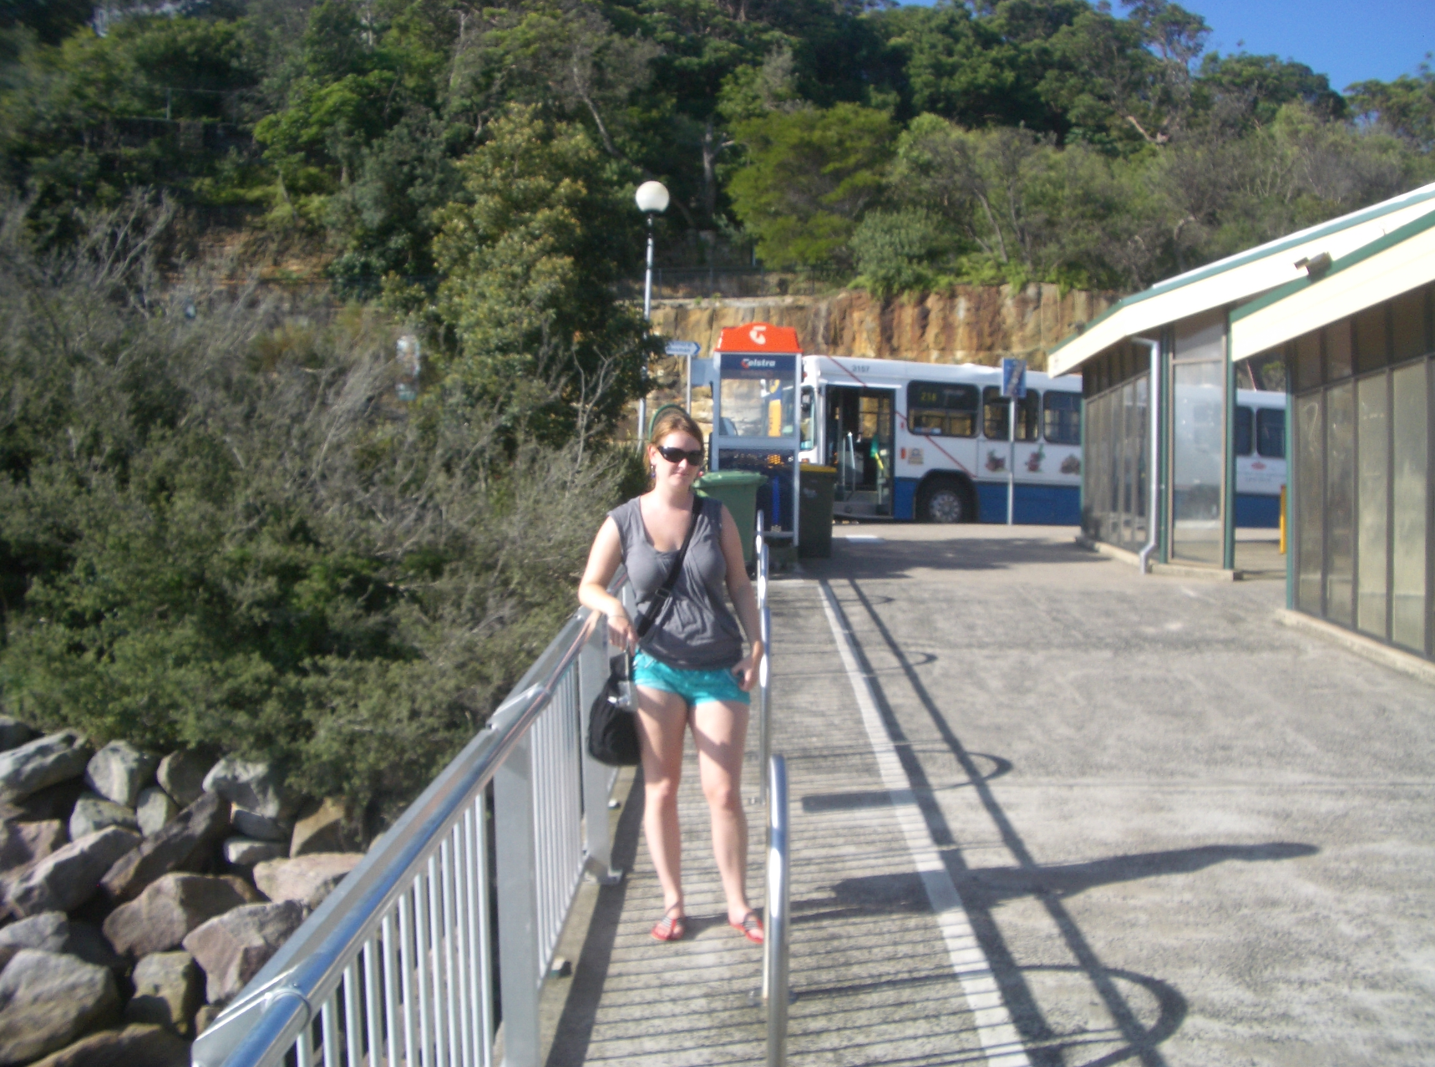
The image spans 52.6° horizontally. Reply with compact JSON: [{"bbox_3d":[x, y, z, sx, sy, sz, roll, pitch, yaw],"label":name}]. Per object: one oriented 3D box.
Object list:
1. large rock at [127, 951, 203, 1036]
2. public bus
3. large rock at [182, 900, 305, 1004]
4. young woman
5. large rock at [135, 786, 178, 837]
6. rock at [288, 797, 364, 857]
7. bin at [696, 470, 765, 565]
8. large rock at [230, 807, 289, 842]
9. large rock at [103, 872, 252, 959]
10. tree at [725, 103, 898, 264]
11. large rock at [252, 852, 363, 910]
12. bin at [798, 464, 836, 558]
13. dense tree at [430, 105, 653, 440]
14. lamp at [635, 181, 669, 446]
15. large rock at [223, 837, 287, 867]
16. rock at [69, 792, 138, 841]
[{"bbox_3d":[-3.432,2.855,9.000,0.460,0.480,0.450,-1,5,-14],"label":"large rock"},{"bbox_3d":[6.851,-1.548,28.638,12.000,3.050,2.500,1,4,-19],"label":"public bus"},{"bbox_3d":[-2.933,2.626,9.050,0.820,0.560,0.680,1,2,-11],"label":"large rock"},{"bbox_3d":[-0.160,0.442,4.651,0.580,1.690,0.400,0,4,-5],"label":"young woman"},{"bbox_3d":[-4.177,2.074,10.800,0.330,0.360,0.360,-1,5,-14],"label":"large rock"},{"bbox_3d":[-2.854,2.158,10.600,0.550,0.380,0.480,1,2,-11],"label":"rock"},{"bbox_3d":[0.151,-0.120,15.462,0.720,1.070,0.580,0,4,-5],"label":"bin"},{"bbox_3d":[-3.354,2.142,10.600,0.450,0.270,0.380,1,2,-11],"label":"large rock"},{"bbox_3d":[-3.527,2.507,9.500,0.950,0.520,0.700,-1,5,-14],"label":"large rock"},{"bbox_3d":[3.187,-12.112,50.000,5.700,5.600,5.200,0,4,0],"label":"tree"},{"bbox_3d":[-2.759,2.371,9.850,0.820,0.360,0.580,1,2,-11],"label":"large rock"},{"bbox_3d":[1.058,-0.253,16.400,0.580,1.070,0.720,2,2,3],"label":"bin"},{"bbox_3d":[-2.105,-2.747,17.300,2.600,4.600,2.400,2,2,0],"label":"dense tree"},{"bbox_3d":[-0.959,-2.301,19.400,0.450,4.850,0.450,2,2,0],"label":"lamp"},{"bbox_3d":[-3.283,2.264,10.300,0.460,0.250,0.380,1,2,-11],"label":"large rock"},{"bbox_3d":[-4.577,2.115,10.800,0.500,0.370,0.450,-1,5,-14],"label":"rock"}]

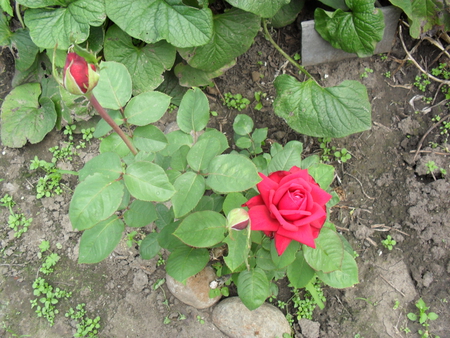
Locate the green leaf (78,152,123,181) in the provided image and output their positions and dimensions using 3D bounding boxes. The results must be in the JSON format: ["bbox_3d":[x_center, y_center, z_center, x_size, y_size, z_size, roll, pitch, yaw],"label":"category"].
[{"bbox_3d":[-0.189,0.001,0.690,0.062,0.018,0.062,-3,70,-8],"label":"green leaf"}]

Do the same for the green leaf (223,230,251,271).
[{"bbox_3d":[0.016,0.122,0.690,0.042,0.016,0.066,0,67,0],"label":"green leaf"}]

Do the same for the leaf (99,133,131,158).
[{"bbox_3d":[-0.164,-0.035,0.680,0.046,0.013,0.051,34,68,11],"label":"leaf"}]

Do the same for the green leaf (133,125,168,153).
[{"bbox_3d":[-0.107,-0.043,0.650,0.050,0.014,0.043,12,67,1],"label":"green leaf"}]

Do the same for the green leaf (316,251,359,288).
[{"bbox_3d":[0.177,0.155,0.730,0.060,0.018,0.088,-40,67,-13],"label":"green leaf"}]

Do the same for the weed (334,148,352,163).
[{"bbox_3d":[0.256,-0.029,0.983,0.038,0.023,0.033,0,55,0],"label":"weed"}]

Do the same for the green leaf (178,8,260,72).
[{"bbox_3d":[-0.015,-0.298,1.047,0.194,0.080,0.180,6,58,3],"label":"green leaf"}]

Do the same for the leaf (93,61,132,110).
[{"bbox_3d":[-0.175,-0.130,0.710,0.059,0.018,0.088,-21,77,-12],"label":"leaf"}]

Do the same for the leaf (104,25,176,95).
[{"bbox_3d":[-0.183,-0.235,0.995,0.155,0.035,0.193,3,66,1],"label":"leaf"}]

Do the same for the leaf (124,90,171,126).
[{"bbox_3d":[-0.106,-0.083,0.635,0.069,0.015,0.045,-26,70,4],"label":"leaf"}]

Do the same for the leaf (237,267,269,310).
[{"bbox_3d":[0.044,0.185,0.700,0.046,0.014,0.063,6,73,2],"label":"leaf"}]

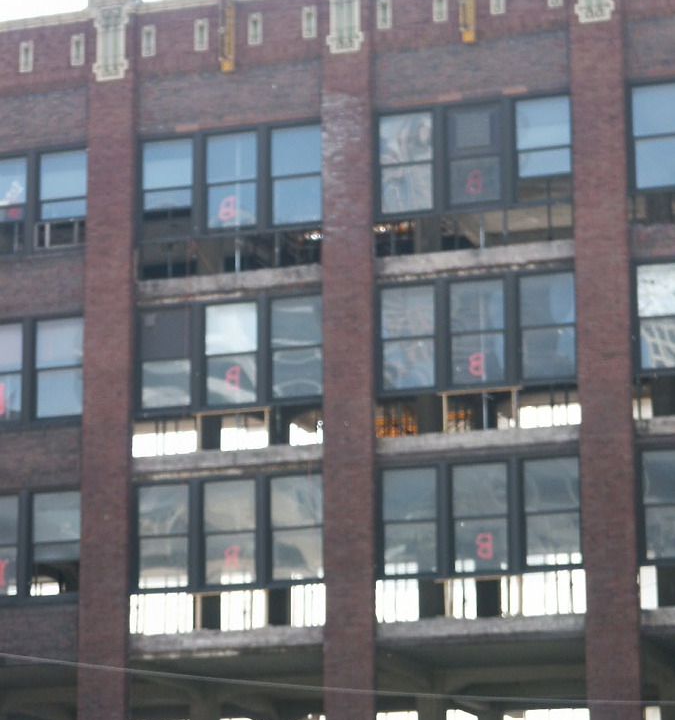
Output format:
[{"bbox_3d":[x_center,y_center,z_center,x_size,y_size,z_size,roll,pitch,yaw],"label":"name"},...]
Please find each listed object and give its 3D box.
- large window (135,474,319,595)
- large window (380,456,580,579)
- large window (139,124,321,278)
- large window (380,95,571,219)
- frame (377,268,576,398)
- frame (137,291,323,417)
[{"bbox_3d":[-2.273,3.629,57.757,4.280,2.330,0.200,-5,-14,18],"label":"large window"},{"bbox_3d":[2.888,3.202,56.072,4.290,2.320,0.200,-5,-14,18],"label":"large window"},{"bbox_3d":[-2.319,-3.435,59.460,4.270,3.110,0.200,-5,-14,18],"label":"large window"},{"bbox_3d":[2.835,-4.264,57.873,4.290,2.370,0.200,-5,-14,18],"label":"large window"},{"bbox_3d":[2.855,-0.556,56.981,4.290,2.400,0.200,-5,-14,18],"label":"frame"},{"bbox_3d":[-2.294,-0.124,58.661,4.280,2.370,0.200,-5,-14,18],"label":"frame"}]

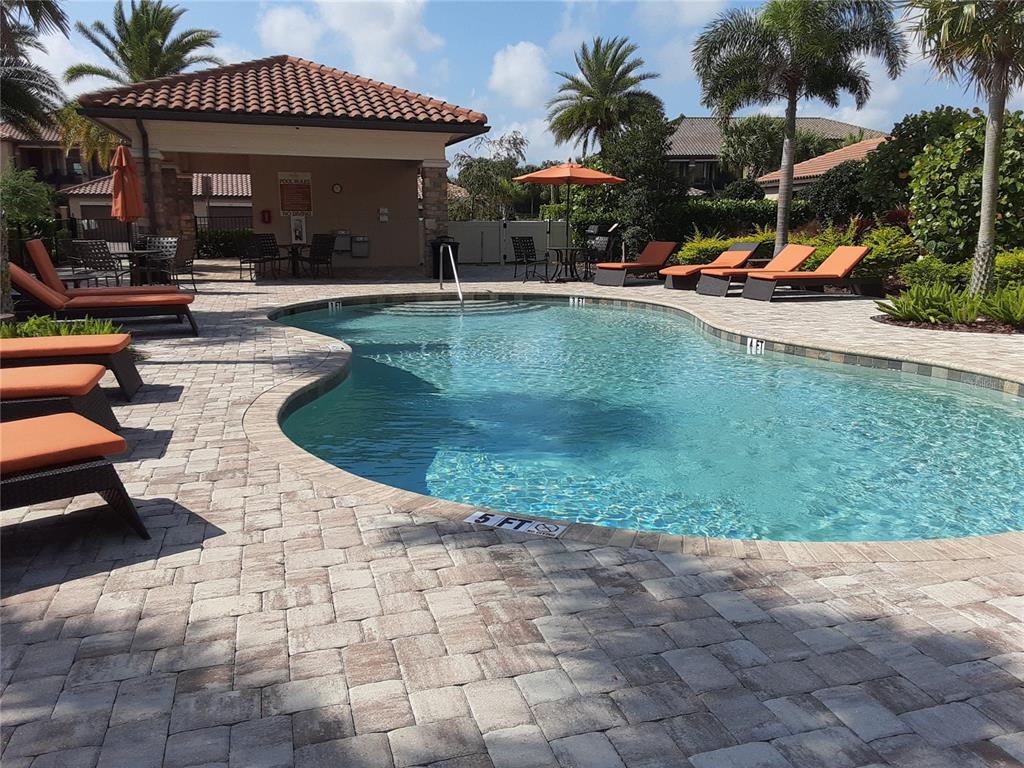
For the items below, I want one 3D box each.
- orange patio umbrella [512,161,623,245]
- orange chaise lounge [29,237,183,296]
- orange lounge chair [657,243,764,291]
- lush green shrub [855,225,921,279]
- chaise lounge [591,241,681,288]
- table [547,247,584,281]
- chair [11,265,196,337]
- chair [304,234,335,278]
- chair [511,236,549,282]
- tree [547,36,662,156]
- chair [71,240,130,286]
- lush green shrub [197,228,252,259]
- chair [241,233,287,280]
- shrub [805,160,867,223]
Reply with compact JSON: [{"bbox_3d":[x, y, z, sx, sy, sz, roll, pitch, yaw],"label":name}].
[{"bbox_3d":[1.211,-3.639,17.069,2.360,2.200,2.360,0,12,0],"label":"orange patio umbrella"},{"bbox_3d":[-5.155,-1.282,10.088,1.750,1.050,0.700,-5,13,-23],"label":"orange chaise lounge"},{"bbox_3d":[3.989,-2.387,15.968,2.120,0.870,0.700,-10,16,-39],"label":"orange lounge chair"},{"bbox_3d":[7.344,-2.475,15.622,1.350,1.200,1.250,0,12,0],"label":"lush green shrub"},{"bbox_3d":[2.661,-2.579,16.851,1.980,0.870,0.700,-12,17,-43],"label":"chaise lounge"},{"bbox_3d":[1.208,-2.602,17.289,0.920,0.730,0.920,0,12,0],"label":"table"},{"bbox_3d":[-4.721,-0.986,9.228,2.020,0.870,0.720,-3,12,-16],"label":"chair"},{"bbox_3d":[-4.401,-2.905,18.210,0.600,0.930,0.680,-10,16,-37],"label":"chair"},{"bbox_3d":[0.414,-2.796,17.756,0.600,0.910,0.680,-7,14,-28],"label":"chair"},{"bbox_3d":[3.672,-9.530,31.710,4.700,8.200,4.700,0,12,0],"label":"tree"},{"bbox_3d":[-6.972,-1.925,13.499,0.700,0.920,0.640,-11,16,-43],"label":"chair"},{"bbox_3d":[-9.265,-4.563,25.684,2.100,1.000,0.850,-4,13,-16],"label":"lush green shrub"},{"bbox_3d":[-5.569,-2.868,18.018,0.700,0.940,0.620,7,14,30],"label":"chair"},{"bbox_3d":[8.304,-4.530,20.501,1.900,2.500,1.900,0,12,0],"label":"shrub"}]

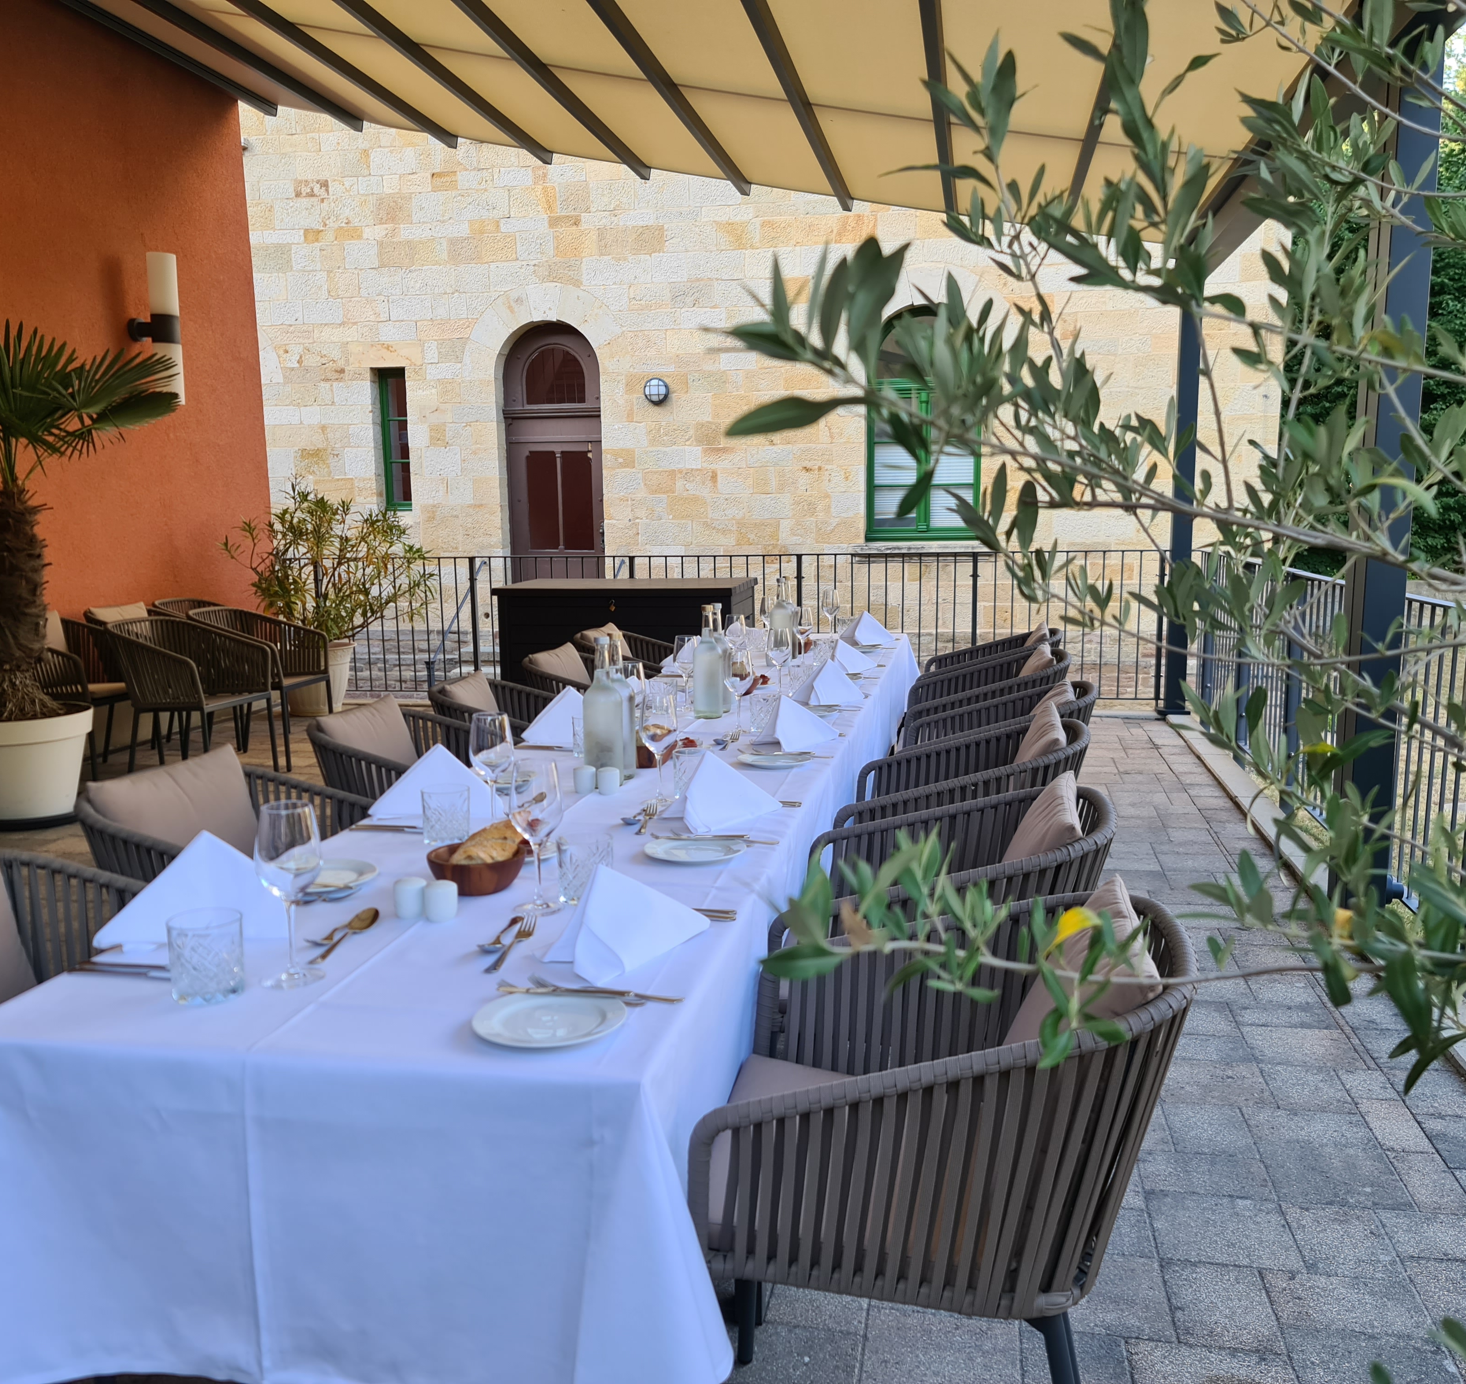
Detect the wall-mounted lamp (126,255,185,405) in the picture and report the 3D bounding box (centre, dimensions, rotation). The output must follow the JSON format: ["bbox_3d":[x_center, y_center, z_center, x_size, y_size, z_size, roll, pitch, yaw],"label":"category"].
[{"bbox_3d":[-3.228,-2.029,7.468,0.275,0.820,0.155,1,8,11],"label":"wall-mounted lamp"}]

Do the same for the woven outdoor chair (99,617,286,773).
[{"bbox_3d":[-2.714,0.029,6.753,0.606,0.778,0.566,3,9,22],"label":"woven outdoor chair"}]

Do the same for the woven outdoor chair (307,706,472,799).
[{"bbox_3d":[-0.773,0.453,3.494,0.596,0.823,0.563,1,8,9],"label":"woven outdoor chair"}]

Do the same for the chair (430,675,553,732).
[{"bbox_3d":[-0.609,0.360,4.080,0.625,0.800,0.600,0,8,7],"label":"chair"}]

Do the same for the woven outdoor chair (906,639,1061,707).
[{"bbox_3d":[0.862,0.266,4.661,0.625,0.800,0.600,0,8,4],"label":"woven outdoor chair"}]

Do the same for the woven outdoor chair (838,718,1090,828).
[{"bbox_3d":[0.557,0.473,3.241,0.596,0.823,0.563,1,8,11],"label":"woven outdoor chair"}]

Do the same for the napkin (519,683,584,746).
[{"bbox_3d":[-0.395,0.055,3.248,0.260,0.135,0.130,1,8,11],"label":"napkin"}]

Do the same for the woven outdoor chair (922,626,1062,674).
[{"bbox_3d":[1.046,0.146,5.504,0.625,0.800,0.600,1,8,11],"label":"woven outdoor chair"}]

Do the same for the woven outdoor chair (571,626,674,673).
[{"bbox_3d":[-0.362,0.142,5.610,0.596,0.823,0.563,1,8,11],"label":"woven outdoor chair"}]

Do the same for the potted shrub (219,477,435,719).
[{"bbox_3d":[-2.611,-0.607,8.646,1.374,1.495,1.212,-3,9,-17],"label":"potted shrub"}]

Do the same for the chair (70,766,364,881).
[{"bbox_3d":[-0.964,0.558,2.693,0.625,0.800,0.600,1,8,10],"label":"chair"}]

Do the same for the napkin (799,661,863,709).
[{"bbox_3d":[0.277,-0.035,3.970,0.192,0.121,0.242,3,9,22],"label":"napkin"}]

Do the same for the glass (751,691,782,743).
[{"bbox_3d":[0.084,0.055,3.448,0.083,0.097,0.083,1,8,10],"label":"glass"}]

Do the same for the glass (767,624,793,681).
[{"bbox_3d":[0.139,-0.088,3.949,0.080,0.212,0.080,1,8,11],"label":"glass"}]

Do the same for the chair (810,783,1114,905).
[{"bbox_3d":[0.374,0.583,2.430,0.625,0.800,0.600,1,8,11],"label":"chair"}]

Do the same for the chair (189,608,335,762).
[{"bbox_3d":[-2.500,-0.033,7.007,0.625,0.800,0.600,1,8,10],"label":"chair"}]

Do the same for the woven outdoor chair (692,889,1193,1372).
[{"bbox_3d":[0.262,0.682,1.727,0.625,0.800,0.600,1,8,11],"label":"woven outdoor chair"}]

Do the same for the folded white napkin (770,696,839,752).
[{"bbox_3d":[0.153,0.065,3.302,0.192,0.117,0.253,3,9,22],"label":"folded white napkin"}]

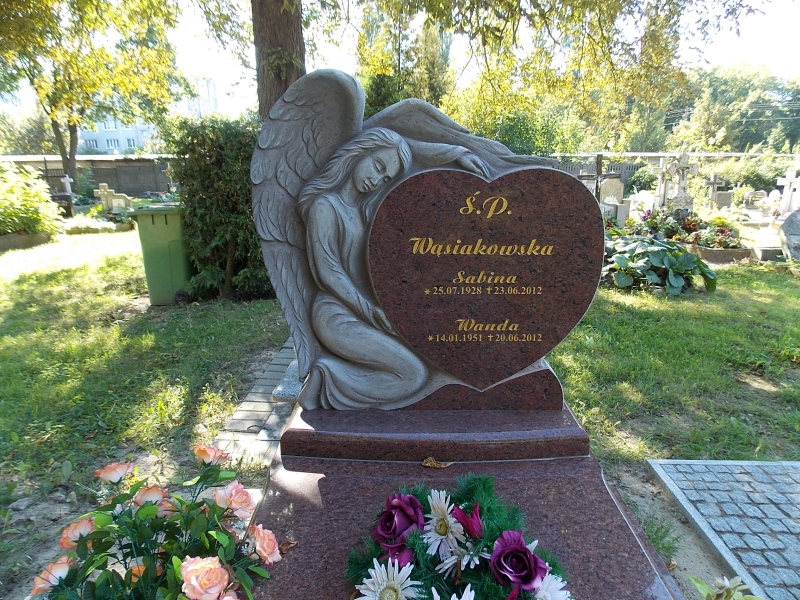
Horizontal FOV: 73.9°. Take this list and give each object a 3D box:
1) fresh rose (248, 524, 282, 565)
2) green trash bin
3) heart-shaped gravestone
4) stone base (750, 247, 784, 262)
[{"bbox_3d":[-0.280,0.506,1.100,0.068,0.080,0.078,11,18,39],"label":"fresh rose"},{"bbox_3d":[-2.310,-0.459,5.434,0.550,0.950,0.480,-2,14,-7],"label":"green trash bin"},{"bbox_3d":[0.273,-0.059,1.751,0.744,0.725,0.100,0,14,1],"label":"heart-shaped gravestone"},{"bbox_3d":[5.455,-0.684,7.884,0.420,0.210,0.260,0,14,0],"label":"stone base"}]

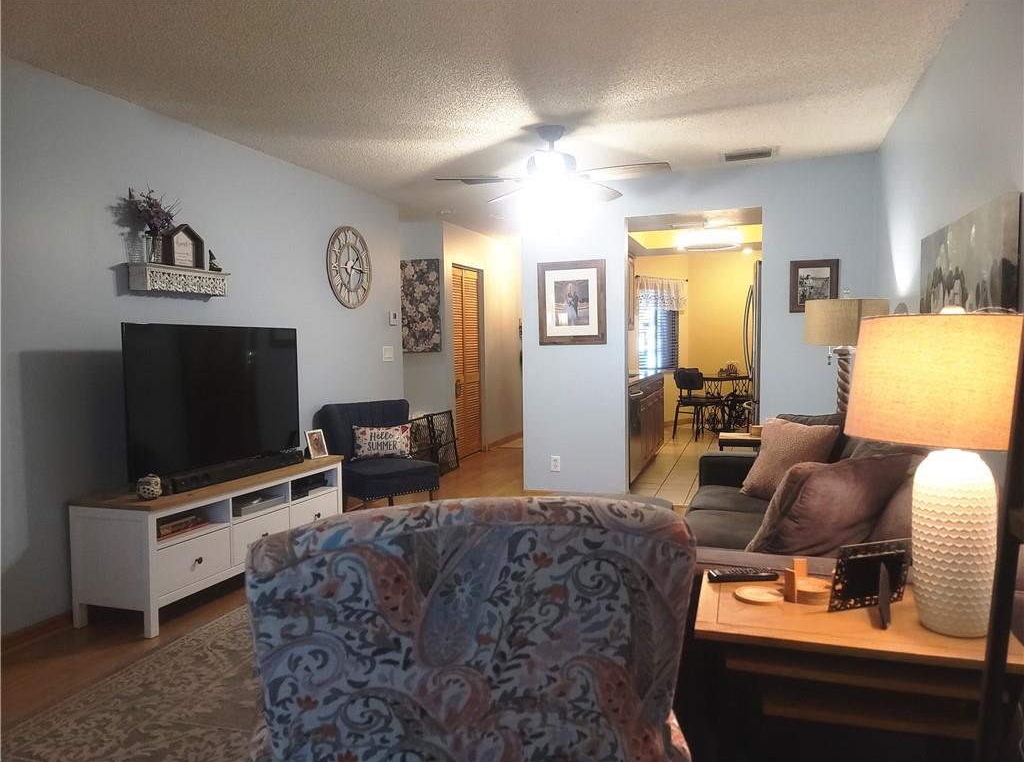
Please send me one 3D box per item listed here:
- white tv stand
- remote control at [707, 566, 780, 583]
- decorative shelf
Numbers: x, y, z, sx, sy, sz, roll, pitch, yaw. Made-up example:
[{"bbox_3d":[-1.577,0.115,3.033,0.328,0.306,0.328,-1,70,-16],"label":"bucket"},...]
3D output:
[{"bbox_3d":[-1.489,0.778,3.884,0.470,0.570,1.490,0,3,20],"label":"white tv stand"},{"bbox_3d":[0.578,0.487,1.872,0.185,0.022,0.047,-1,3,-7],"label":"remote control"},{"bbox_3d":[-1.733,-0.522,3.886,0.140,0.135,0.600,0,3,19],"label":"decorative shelf"}]

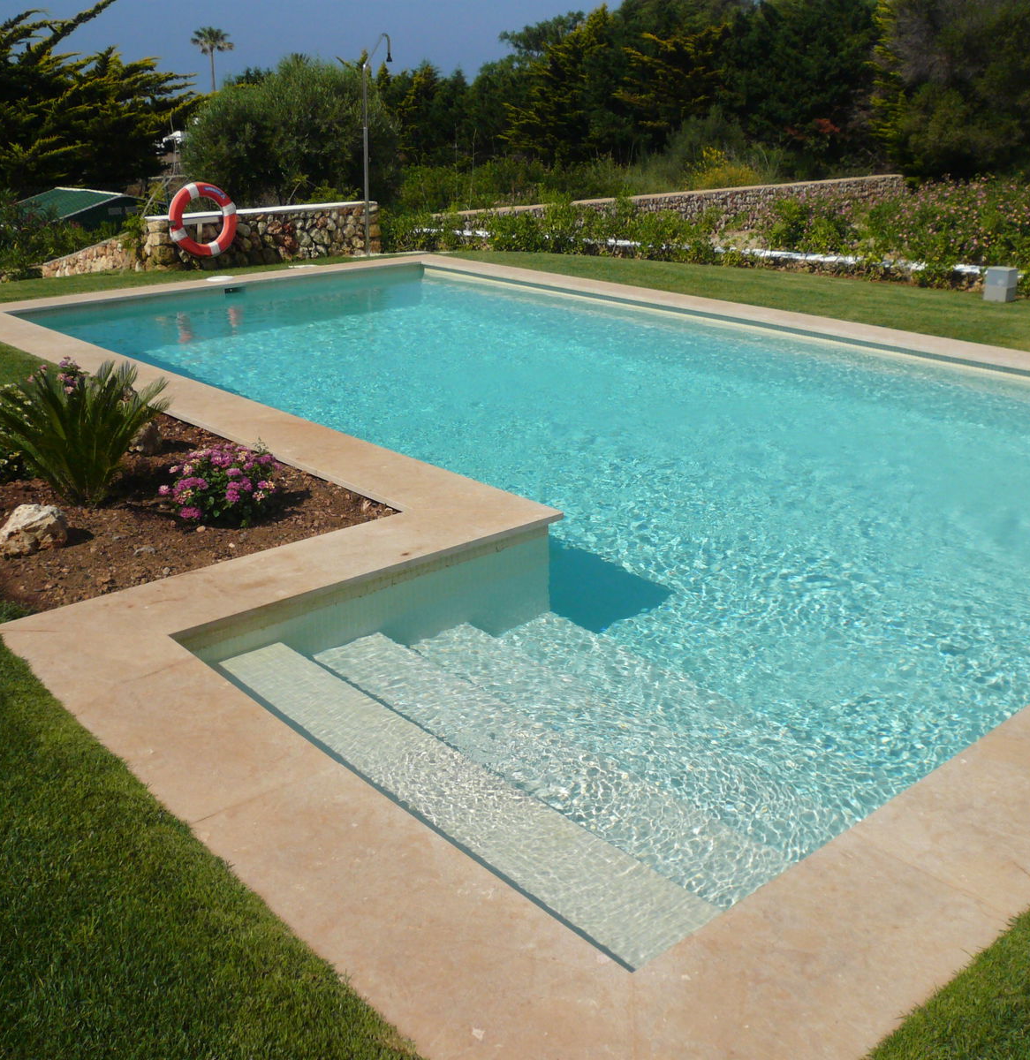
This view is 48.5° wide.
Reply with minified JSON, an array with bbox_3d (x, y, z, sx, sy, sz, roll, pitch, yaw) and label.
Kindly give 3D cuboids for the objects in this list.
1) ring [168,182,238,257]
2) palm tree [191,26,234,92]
[{"bbox_3d":[-3.000,-2.985,10.980,0.710,0.710,0.110,-17,27,-38],"label":"ring"},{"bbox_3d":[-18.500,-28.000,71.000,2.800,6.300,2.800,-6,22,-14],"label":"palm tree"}]

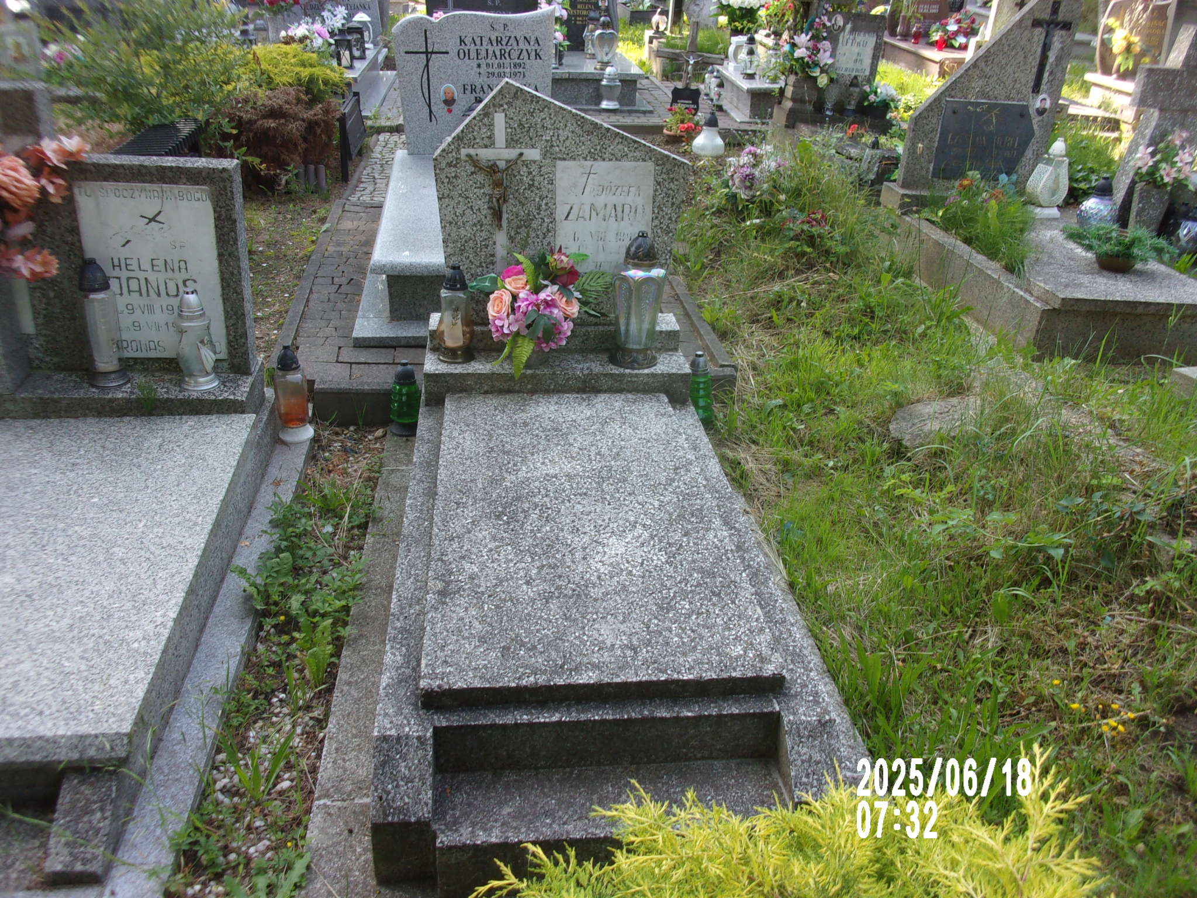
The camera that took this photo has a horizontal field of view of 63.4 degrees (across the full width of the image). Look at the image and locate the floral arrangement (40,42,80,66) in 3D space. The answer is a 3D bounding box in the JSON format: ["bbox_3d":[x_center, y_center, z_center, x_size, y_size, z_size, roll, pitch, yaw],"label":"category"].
[{"bbox_3d":[-4.669,-3.428,8.400,0.340,0.220,0.260,-1,26,-6],"label":"floral arrangement"}]

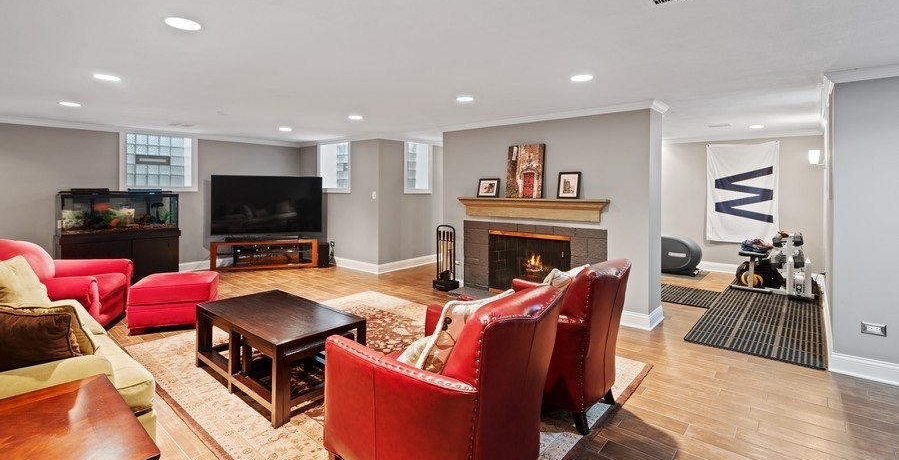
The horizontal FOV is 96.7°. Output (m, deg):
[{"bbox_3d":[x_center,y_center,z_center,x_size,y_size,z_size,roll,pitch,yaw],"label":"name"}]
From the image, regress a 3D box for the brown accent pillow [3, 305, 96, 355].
[{"bbox_3d":[-2.020,0.553,1.950,0.180,0.300,0.430,5,7,44],"label":"brown accent pillow"}]

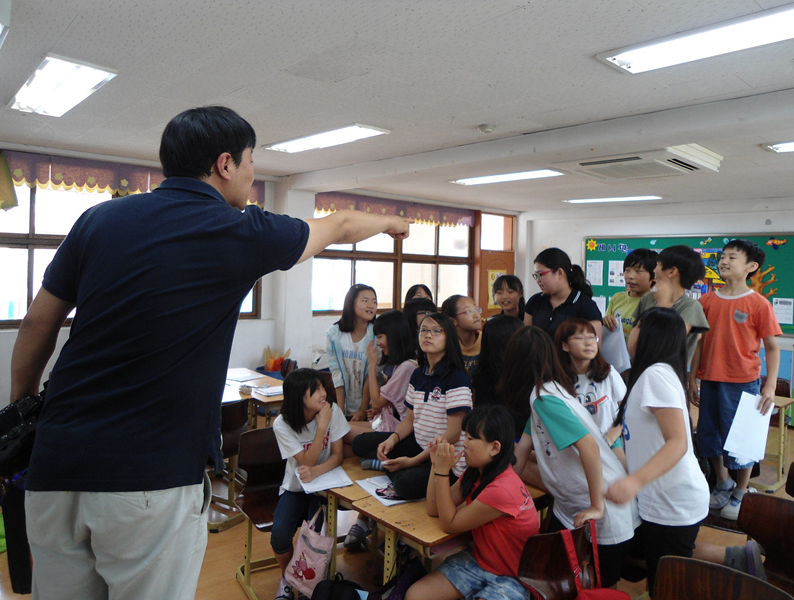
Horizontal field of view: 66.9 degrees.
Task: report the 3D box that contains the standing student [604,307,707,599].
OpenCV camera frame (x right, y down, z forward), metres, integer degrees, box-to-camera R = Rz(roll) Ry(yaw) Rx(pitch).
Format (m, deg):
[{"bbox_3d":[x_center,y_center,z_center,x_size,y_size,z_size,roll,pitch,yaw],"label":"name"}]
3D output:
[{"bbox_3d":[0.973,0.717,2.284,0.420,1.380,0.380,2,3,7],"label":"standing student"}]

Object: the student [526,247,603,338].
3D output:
[{"bbox_3d":[0.771,0.460,2.885,0.430,1.420,0.310,4,4,40],"label":"student"}]

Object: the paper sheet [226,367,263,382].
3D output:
[{"bbox_3d":[-1.273,0.626,4.898,0.220,0.010,0.300,3,4,24],"label":"paper sheet"}]

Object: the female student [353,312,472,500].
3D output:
[{"bbox_3d":[0.055,0.415,2.760,0.580,0.780,0.560,4,4,37],"label":"female student"}]

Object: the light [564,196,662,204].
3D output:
[{"bbox_3d":[2.699,-1.260,7.590,0.300,0.060,1.250,-1,4,-40],"label":"light"}]

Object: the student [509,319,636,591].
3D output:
[{"bbox_3d":[0.665,0.825,2.280,0.490,1.430,0.450,1,3,-10],"label":"student"}]

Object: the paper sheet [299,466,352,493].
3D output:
[{"bbox_3d":[-0.308,0.760,2.560,0.215,0.010,0.280,0,3,-24],"label":"paper sheet"}]

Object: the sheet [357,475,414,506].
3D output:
[{"bbox_3d":[-0.011,0.777,2.467,0.210,0.008,0.297,0,3,-28],"label":"sheet"}]

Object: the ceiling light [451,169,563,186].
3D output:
[{"bbox_3d":[1.083,-1.224,6.067,0.310,0.060,1.260,-1,4,-40],"label":"ceiling light"}]

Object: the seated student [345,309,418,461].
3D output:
[{"bbox_3d":[-0.090,0.406,3.170,0.500,0.740,0.520,1,4,-21],"label":"seated student"}]

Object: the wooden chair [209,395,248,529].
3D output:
[{"bbox_3d":[-1.203,1.005,3.855,0.460,0.760,0.380,4,4,37],"label":"wooden chair"}]

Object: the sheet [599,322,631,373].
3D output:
[{"bbox_3d":[1.028,0.223,2.880,0.210,0.290,0.020,-5,1,17],"label":"sheet"}]

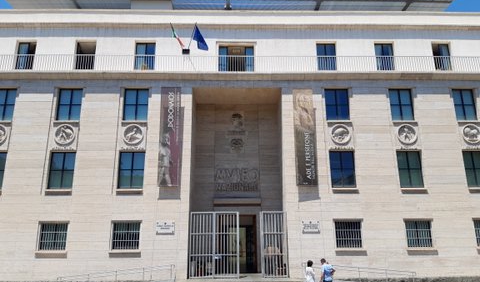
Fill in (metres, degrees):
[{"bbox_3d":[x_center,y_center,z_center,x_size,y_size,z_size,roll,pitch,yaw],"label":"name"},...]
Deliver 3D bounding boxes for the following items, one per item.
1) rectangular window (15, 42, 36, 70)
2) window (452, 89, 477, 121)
[{"bbox_3d":[-13.456,-5.344,22.681,1.119,1.915,0.200,0,-14,-1],"label":"rectangular window"},{"bbox_3d":[13.373,-2.153,21.454,1.450,1.960,0.200,0,-15,-1],"label":"window"}]

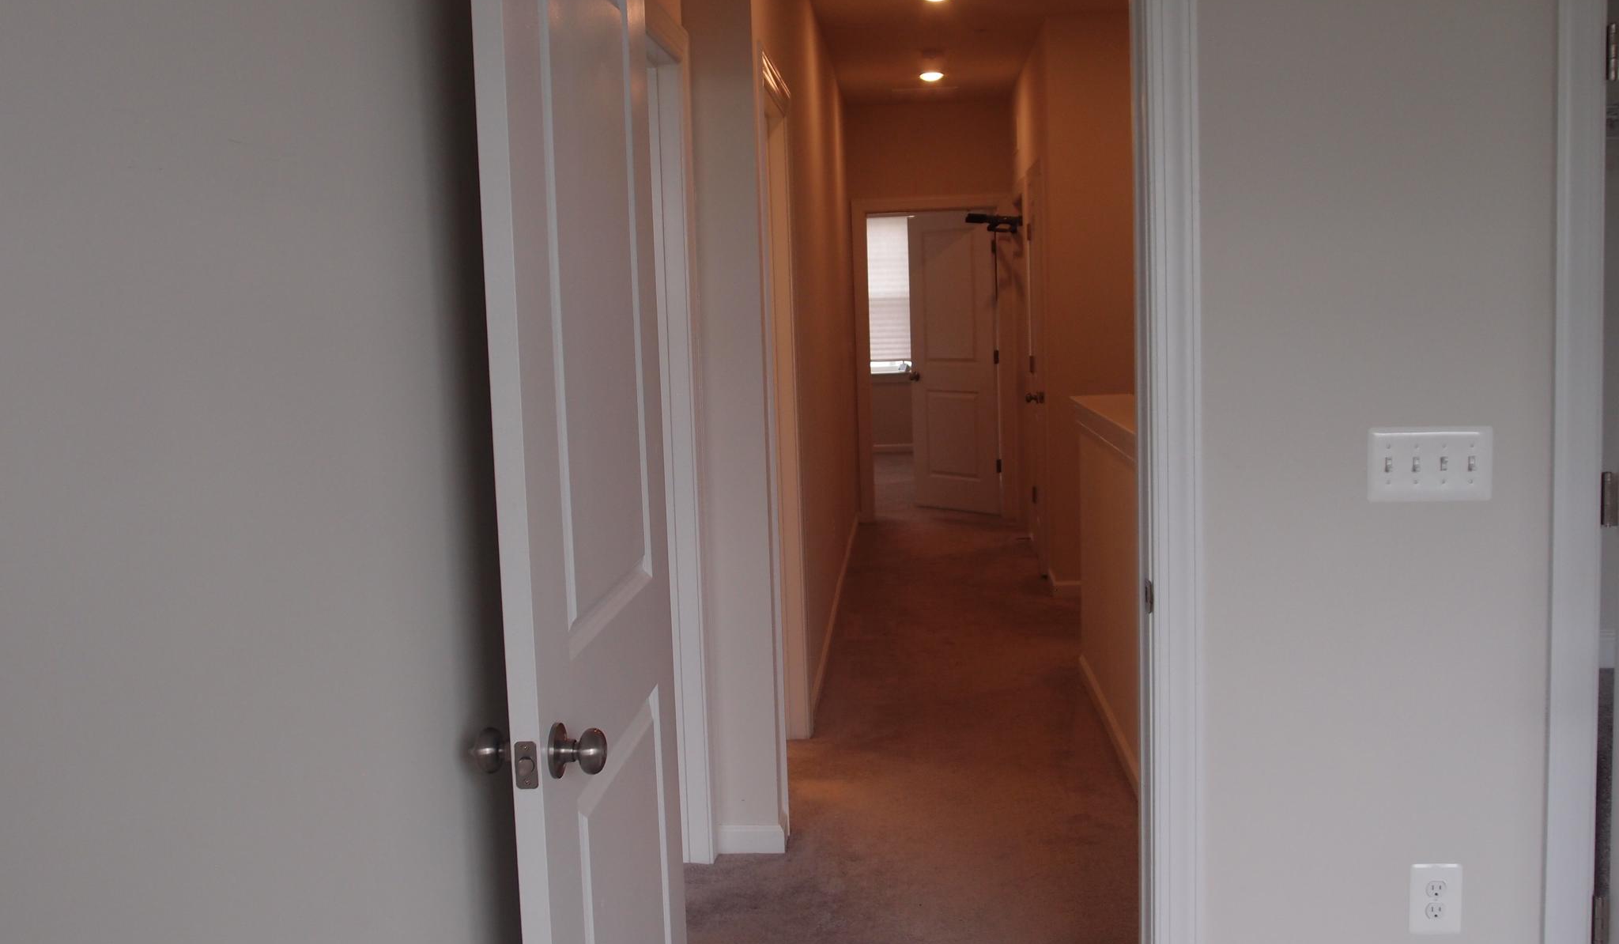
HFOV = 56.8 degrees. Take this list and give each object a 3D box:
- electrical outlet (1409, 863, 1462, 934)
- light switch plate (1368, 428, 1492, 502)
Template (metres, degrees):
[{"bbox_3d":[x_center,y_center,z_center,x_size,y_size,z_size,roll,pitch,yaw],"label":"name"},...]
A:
[{"bbox_3d":[1.081,0.736,2.582,0.086,0.125,0.008,-1,5,3],"label":"electrical outlet"},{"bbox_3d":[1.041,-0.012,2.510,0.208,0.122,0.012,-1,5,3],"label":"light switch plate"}]

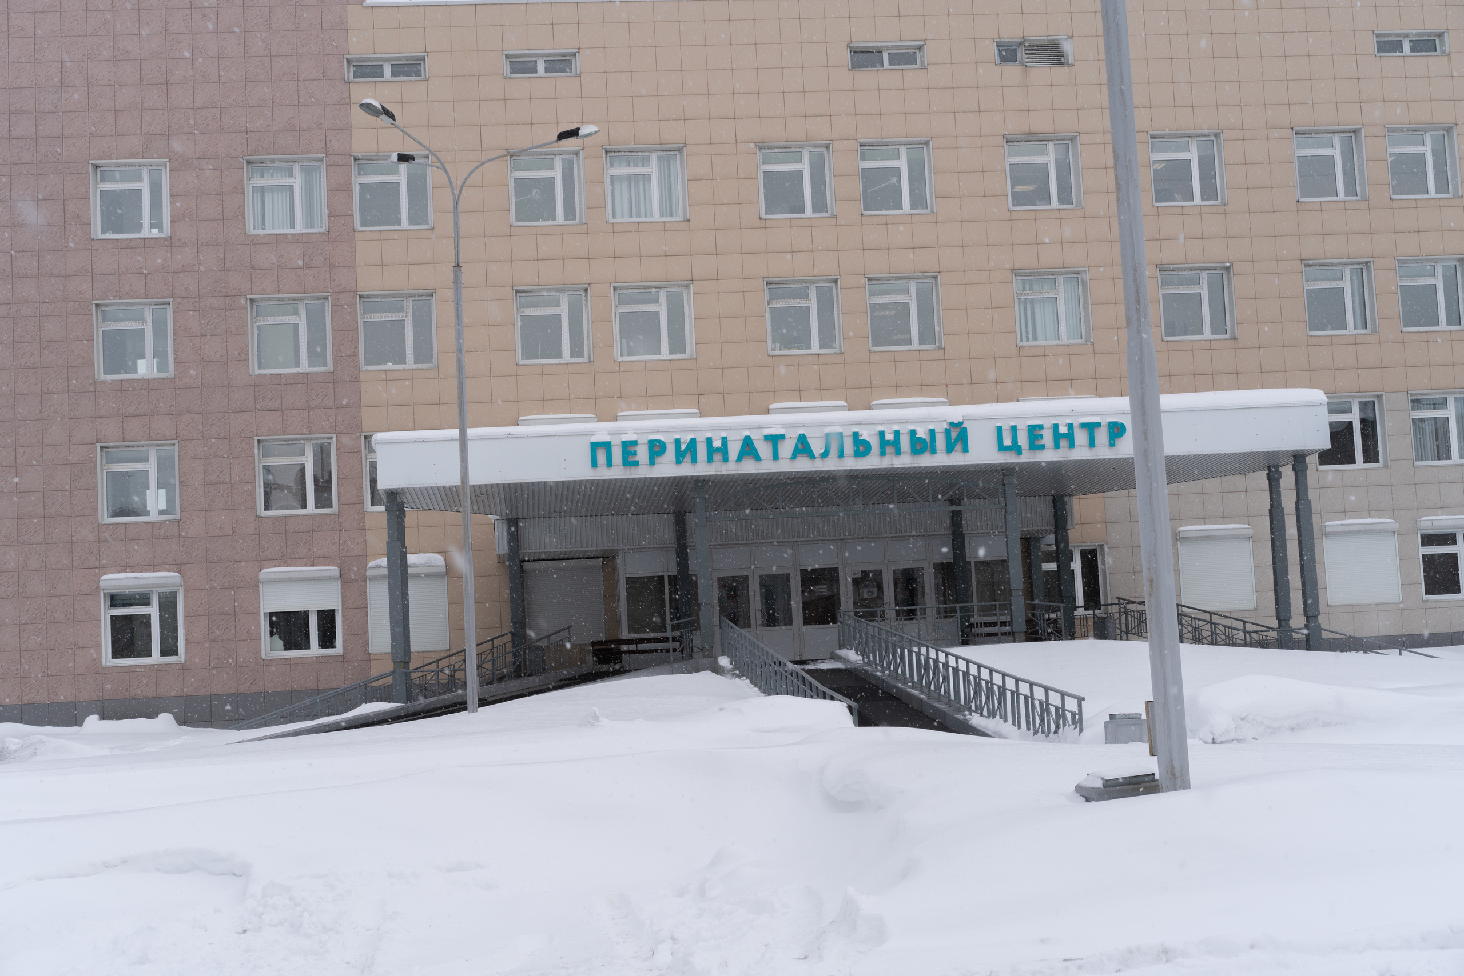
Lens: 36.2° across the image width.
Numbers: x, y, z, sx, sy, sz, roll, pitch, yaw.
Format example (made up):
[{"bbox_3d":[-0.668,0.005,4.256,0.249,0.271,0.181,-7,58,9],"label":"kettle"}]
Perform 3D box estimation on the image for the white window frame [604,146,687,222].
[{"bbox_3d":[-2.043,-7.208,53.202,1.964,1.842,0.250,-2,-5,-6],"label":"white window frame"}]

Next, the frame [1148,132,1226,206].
[{"bbox_3d":[11.202,-7.846,55.043,1.851,1.824,0.200,-2,-5,-6],"label":"frame"}]

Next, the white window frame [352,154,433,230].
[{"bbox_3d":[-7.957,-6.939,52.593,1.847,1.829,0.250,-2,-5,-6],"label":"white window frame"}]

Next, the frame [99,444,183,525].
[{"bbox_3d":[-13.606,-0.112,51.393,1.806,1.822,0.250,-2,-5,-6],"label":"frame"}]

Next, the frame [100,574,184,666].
[{"bbox_3d":[-13.419,3.000,51.026,1.835,2.067,0.250,-2,-5,-6],"label":"frame"}]

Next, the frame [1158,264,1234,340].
[{"bbox_3d":[11.376,-4.528,54.730,1.851,1.827,0.200,-2,-5,-6],"label":"frame"}]

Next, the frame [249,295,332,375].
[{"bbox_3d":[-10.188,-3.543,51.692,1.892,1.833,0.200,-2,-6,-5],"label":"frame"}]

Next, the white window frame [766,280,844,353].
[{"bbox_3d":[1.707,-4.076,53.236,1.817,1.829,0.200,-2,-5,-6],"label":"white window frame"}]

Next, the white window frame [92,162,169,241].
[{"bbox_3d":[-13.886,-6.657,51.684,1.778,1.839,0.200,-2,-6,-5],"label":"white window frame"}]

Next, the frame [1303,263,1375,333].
[{"bbox_3d":[14.971,-4.682,55.092,1.780,1.827,0.200,-2,-5,-6],"label":"frame"}]

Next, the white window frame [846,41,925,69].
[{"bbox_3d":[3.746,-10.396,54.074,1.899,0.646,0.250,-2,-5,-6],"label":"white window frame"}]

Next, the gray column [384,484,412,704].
[{"bbox_3d":[-6.404,2.086,42.770,0.300,4.102,0.300,-2,-5,-6],"label":"gray column"}]

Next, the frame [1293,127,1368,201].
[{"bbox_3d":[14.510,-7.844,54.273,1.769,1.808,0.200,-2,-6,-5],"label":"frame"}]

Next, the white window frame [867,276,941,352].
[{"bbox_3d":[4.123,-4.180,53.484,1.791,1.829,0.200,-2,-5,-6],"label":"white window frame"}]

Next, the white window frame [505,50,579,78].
[{"bbox_3d":[-4.505,-10.060,53.163,1.781,0.629,0.200,-2,-5,-6],"label":"white window frame"}]

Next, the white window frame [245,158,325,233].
[{"bbox_3d":[-10.518,-6.915,52.857,1.864,1.824,0.200,-2,-5,-6],"label":"white window frame"}]

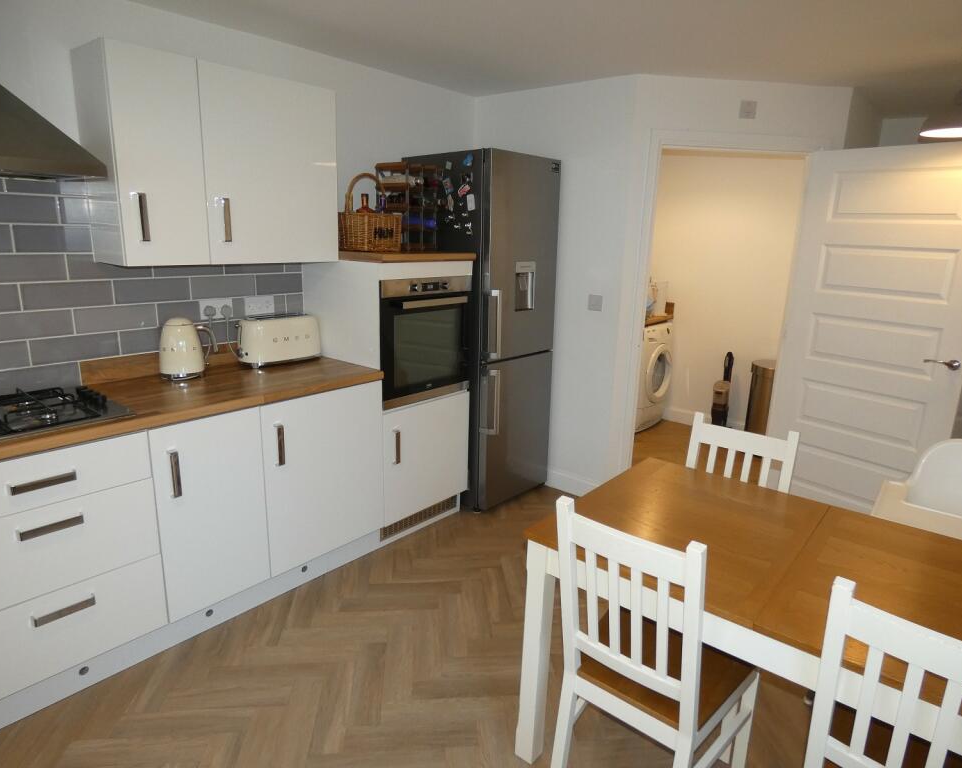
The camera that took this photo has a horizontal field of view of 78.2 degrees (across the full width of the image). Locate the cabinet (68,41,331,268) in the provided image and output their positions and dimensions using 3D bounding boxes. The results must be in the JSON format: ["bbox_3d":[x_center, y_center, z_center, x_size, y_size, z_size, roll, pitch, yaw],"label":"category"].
[{"bbox_3d":[-1.047,-0.865,2.412,0.350,0.726,0.895,13,18,39],"label":"cabinet"}]

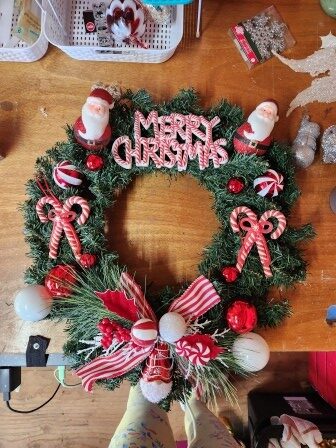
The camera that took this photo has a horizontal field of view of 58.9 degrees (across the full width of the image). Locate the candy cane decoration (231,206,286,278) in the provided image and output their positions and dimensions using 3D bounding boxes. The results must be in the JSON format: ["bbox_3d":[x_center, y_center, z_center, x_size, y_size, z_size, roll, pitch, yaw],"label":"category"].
[{"bbox_3d":[0.182,0.037,0.600,0.110,0.023,0.144,6,87,0],"label":"candy cane decoration"}]

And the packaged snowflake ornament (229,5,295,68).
[{"bbox_3d":[0.221,-0.440,0.701,0.129,0.012,0.103,-32,88,-3],"label":"packaged snowflake ornament"}]

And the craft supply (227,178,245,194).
[{"bbox_3d":[0.141,-0.079,0.622,0.035,0.035,0.035,0,87,-1],"label":"craft supply"}]

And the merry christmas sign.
[{"bbox_3d":[0.006,-0.170,0.607,0.233,0.018,0.118,0,87,-1],"label":"merry christmas sign"}]

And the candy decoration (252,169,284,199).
[{"bbox_3d":[0.209,-0.084,0.617,0.059,0.059,0.059,0,87,-1],"label":"candy decoration"}]

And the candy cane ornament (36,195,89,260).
[{"bbox_3d":[-0.211,0.008,0.600,0.108,0.023,0.135,0,87,0],"label":"candy cane ornament"}]

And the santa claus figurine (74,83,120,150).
[{"bbox_3d":[-0.144,-0.214,0.608,0.076,0.068,0.124,7,92,-1],"label":"santa claus figurine"}]

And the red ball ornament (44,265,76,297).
[{"bbox_3d":[-0.218,0.115,0.605,0.062,0.062,0.062,0,85,0],"label":"red ball ornament"}]

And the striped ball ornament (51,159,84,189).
[{"bbox_3d":[-0.206,-0.099,0.610,0.058,0.058,0.058,0,85,0],"label":"striped ball ornament"}]

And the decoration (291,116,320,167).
[{"bbox_3d":[0.311,-0.184,0.667,0.049,0.046,0.112,8,86,-1],"label":"decoration"}]

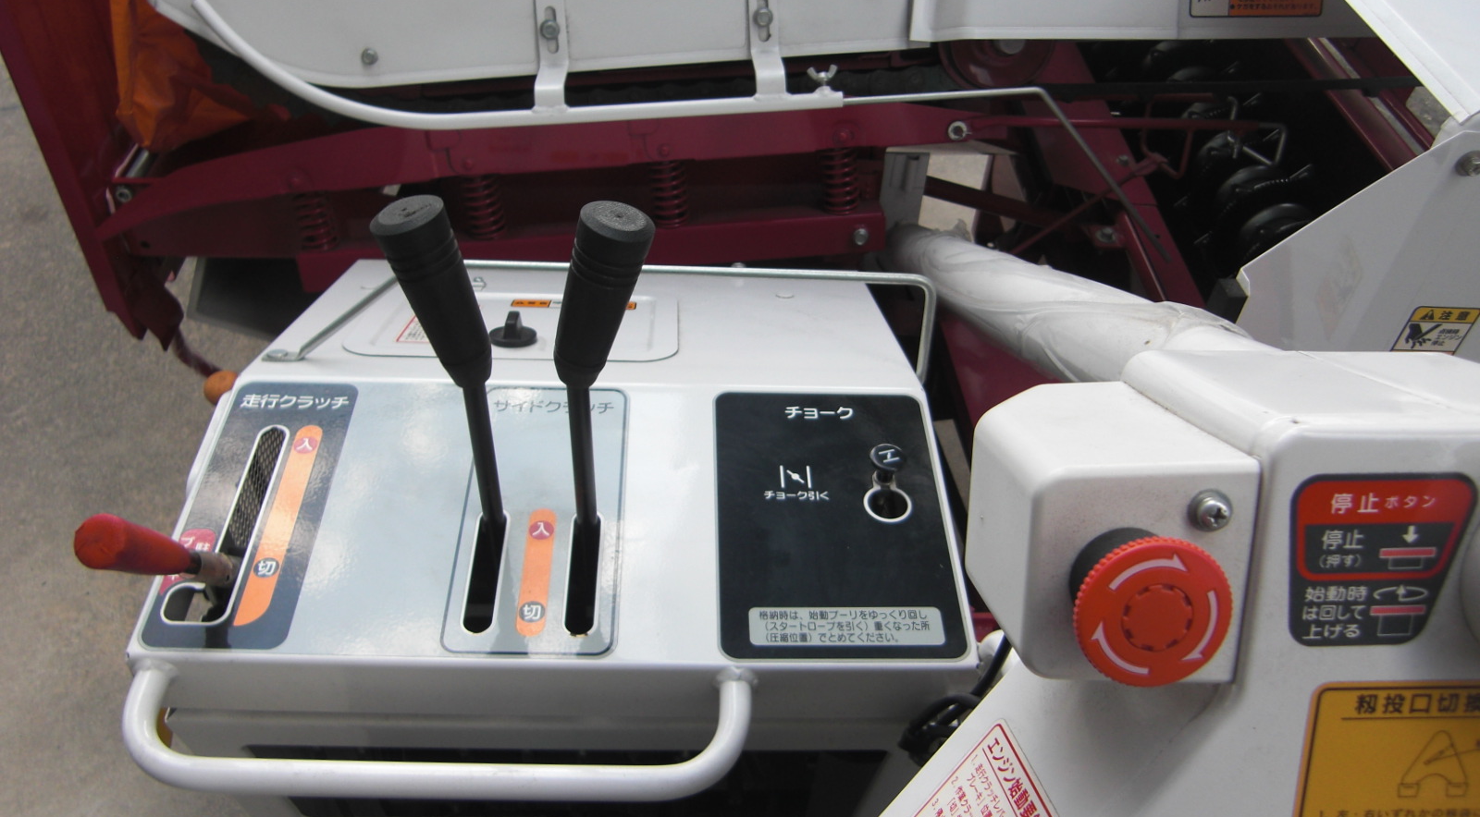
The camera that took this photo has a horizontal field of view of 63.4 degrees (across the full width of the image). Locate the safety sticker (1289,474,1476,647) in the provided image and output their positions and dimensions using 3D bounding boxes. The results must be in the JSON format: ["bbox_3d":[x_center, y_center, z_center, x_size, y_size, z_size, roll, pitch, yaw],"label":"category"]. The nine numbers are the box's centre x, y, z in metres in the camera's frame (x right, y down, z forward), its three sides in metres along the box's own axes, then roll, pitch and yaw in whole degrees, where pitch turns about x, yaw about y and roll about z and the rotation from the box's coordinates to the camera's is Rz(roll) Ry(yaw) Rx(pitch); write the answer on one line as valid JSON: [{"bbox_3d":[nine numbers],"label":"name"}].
[{"bbox_3d":[0.167,0.039,0.311,0.048,0.048,0.002,0,14,-1],"label":"safety sticker"}]

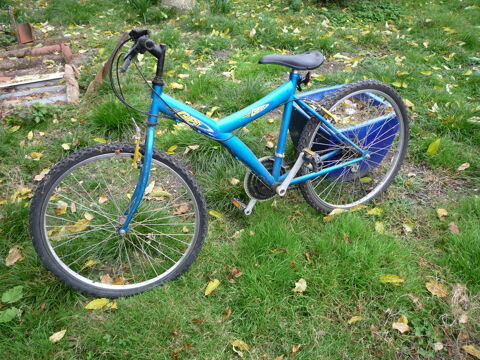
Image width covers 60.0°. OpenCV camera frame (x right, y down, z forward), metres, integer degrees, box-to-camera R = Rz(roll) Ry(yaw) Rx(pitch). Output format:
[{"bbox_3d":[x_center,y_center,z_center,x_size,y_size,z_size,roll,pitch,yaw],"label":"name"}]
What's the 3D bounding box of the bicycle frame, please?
[{"bbox_3d":[0.031,-0.180,1.649,1.122,0.551,0.155,-17,27,-20],"label":"bicycle frame"}]

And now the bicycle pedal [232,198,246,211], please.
[{"bbox_3d":[0.002,0.118,1.946,0.028,0.067,0.100,-52,33,1],"label":"bicycle pedal"}]

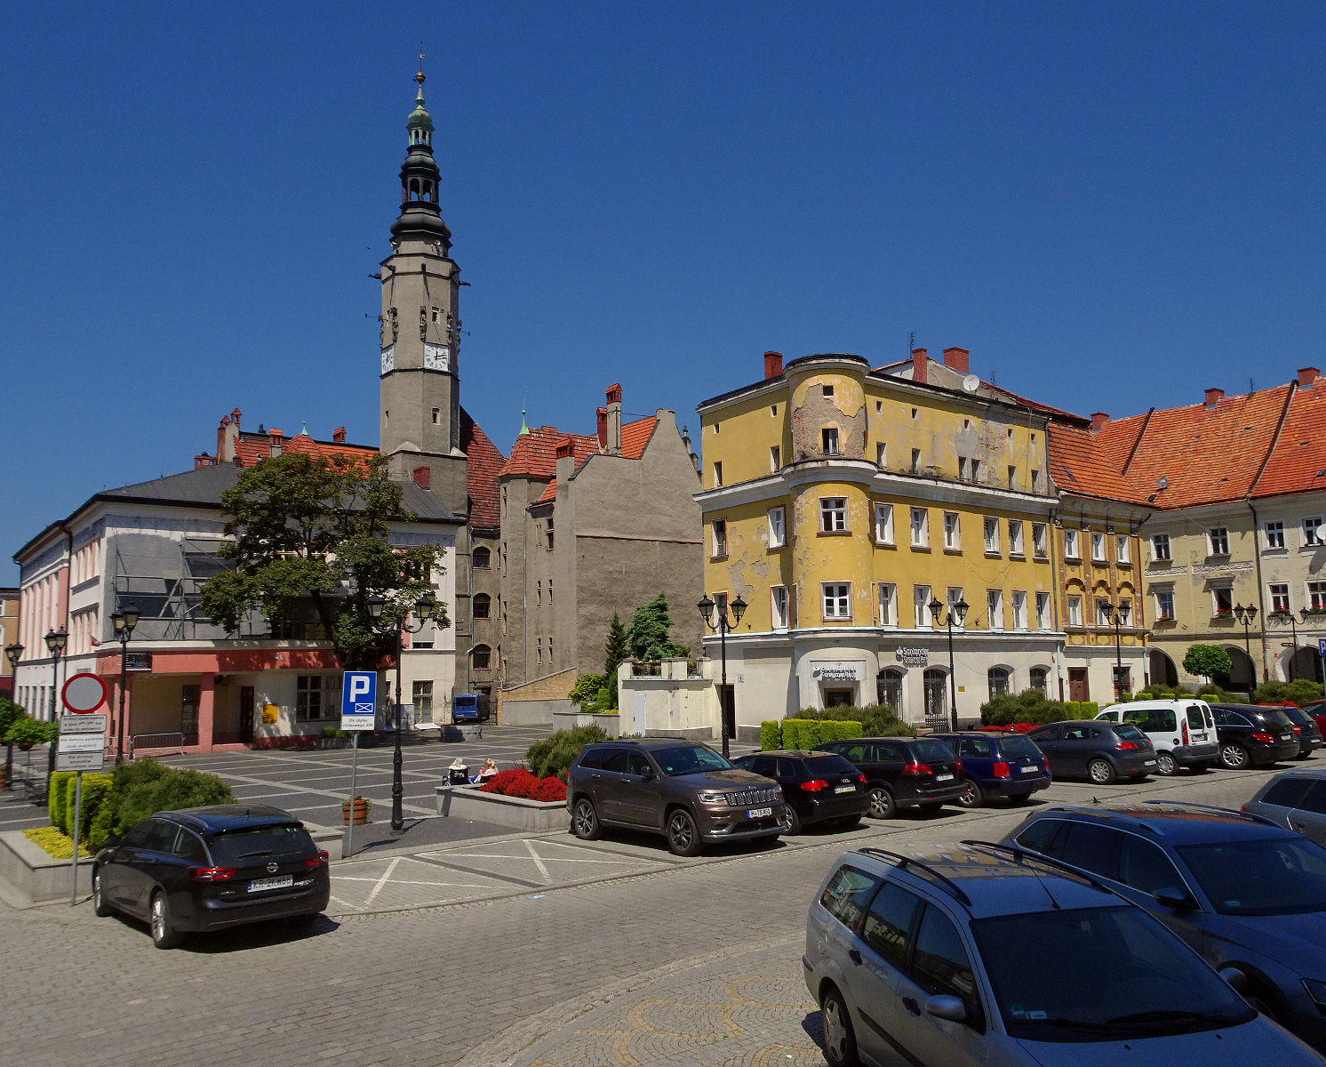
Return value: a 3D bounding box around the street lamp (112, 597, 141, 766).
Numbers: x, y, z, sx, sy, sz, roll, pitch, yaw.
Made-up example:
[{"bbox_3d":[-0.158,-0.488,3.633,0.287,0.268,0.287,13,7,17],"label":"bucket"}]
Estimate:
[{"bbox_3d":[-12.490,4.162,24.599,0.480,5.150,1.580,4,-9,-36],"label":"street lamp"}]

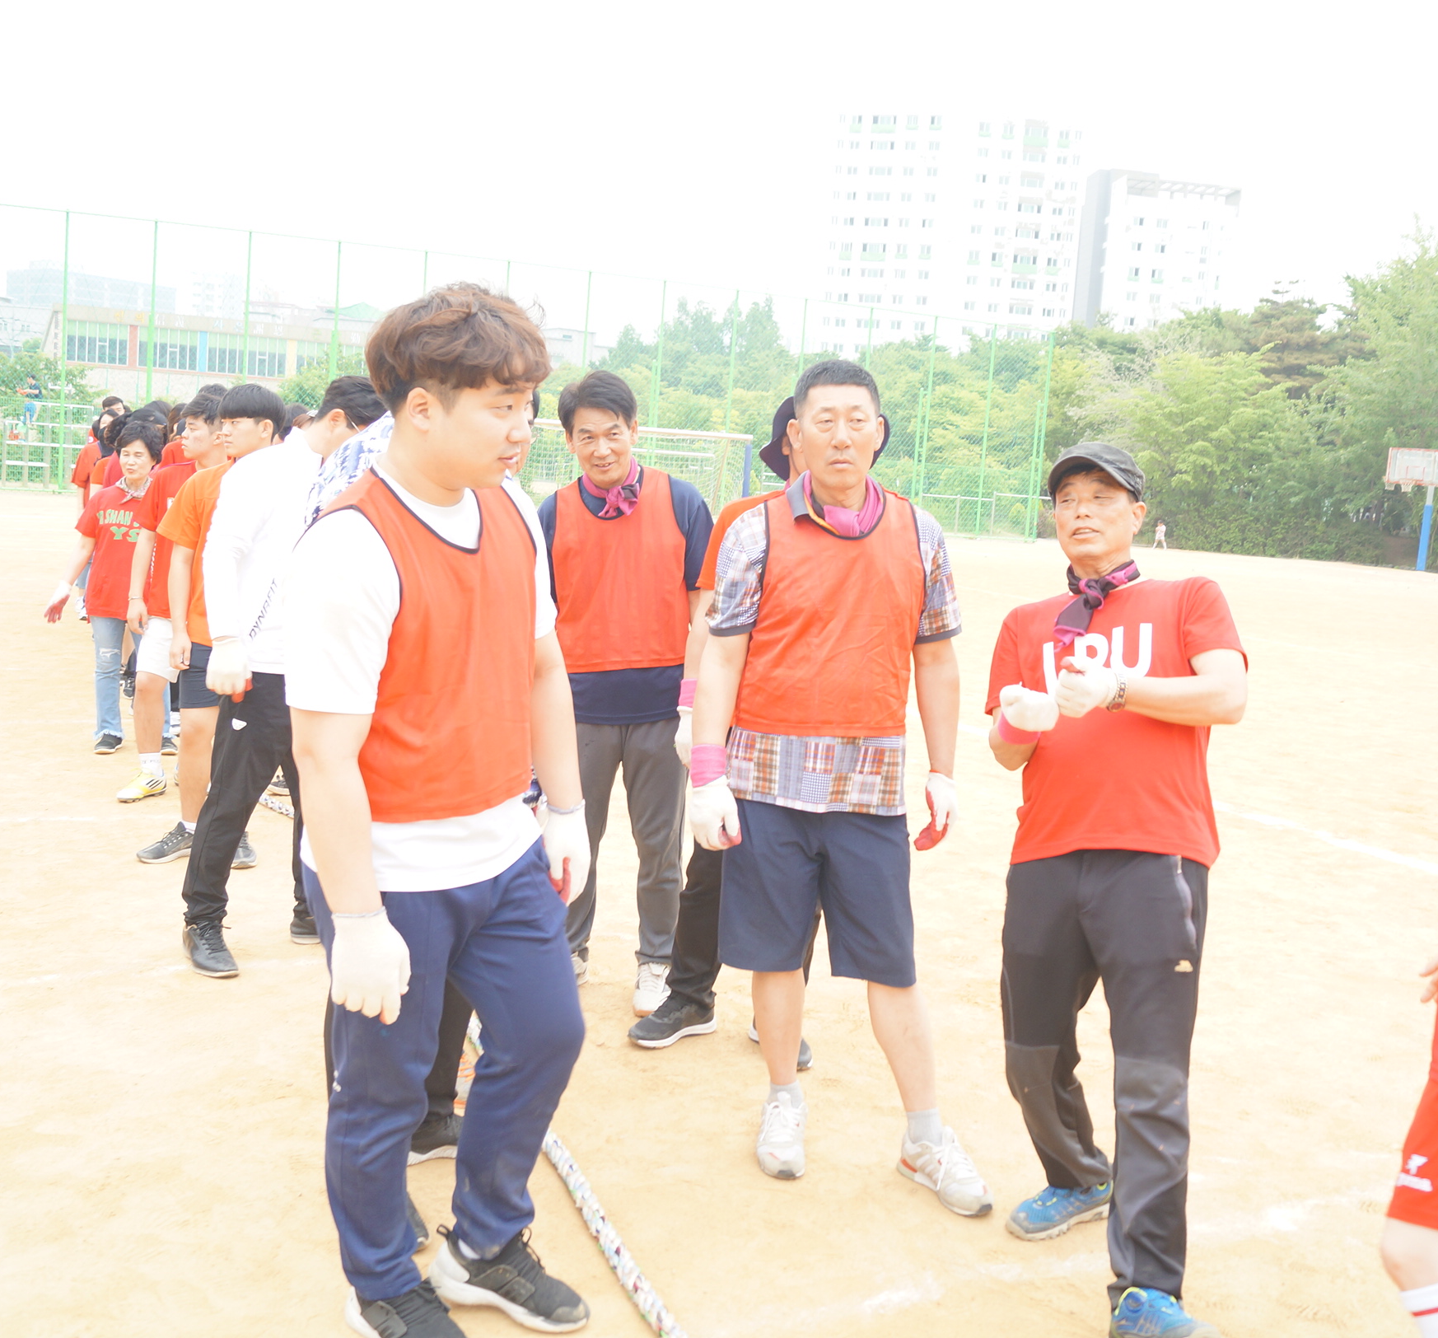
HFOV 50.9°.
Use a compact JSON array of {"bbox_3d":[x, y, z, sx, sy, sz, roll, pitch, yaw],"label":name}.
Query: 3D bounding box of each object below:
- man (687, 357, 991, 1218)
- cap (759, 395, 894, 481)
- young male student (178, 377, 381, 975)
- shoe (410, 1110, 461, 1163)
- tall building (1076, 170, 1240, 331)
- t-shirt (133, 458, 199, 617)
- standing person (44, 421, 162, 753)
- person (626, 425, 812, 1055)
[{"bbox_3d":[0.293,0.241,3.251,0.670,1.750,0.440,3,7,-14],"label":"man"},{"bbox_3d":[0.272,-0.590,3.870,0.320,0.200,0.330,4,7,0],"label":"cap"},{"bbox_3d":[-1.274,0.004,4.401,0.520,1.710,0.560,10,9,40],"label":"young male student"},{"bbox_3d":[-0.567,0.997,3.281,0.290,0.115,0.105,3,7,-12],"label":"shoe"},{"bbox_3d":[48.200,-36.279,173.994,15.300,37.500,13.000,4,7,0],"label":"tall building"},{"bbox_3d":[-2.160,-0.540,6.310,0.480,0.670,0.310,4,7,-5],"label":"t-shirt"},{"bbox_3d":[-2.884,-0.395,7.254,0.640,1.580,0.360,4,7,-7],"label":"standing person"},{"bbox_3d":[0.148,0.158,3.994,0.620,1.740,0.380,5,7,5],"label":"person"}]

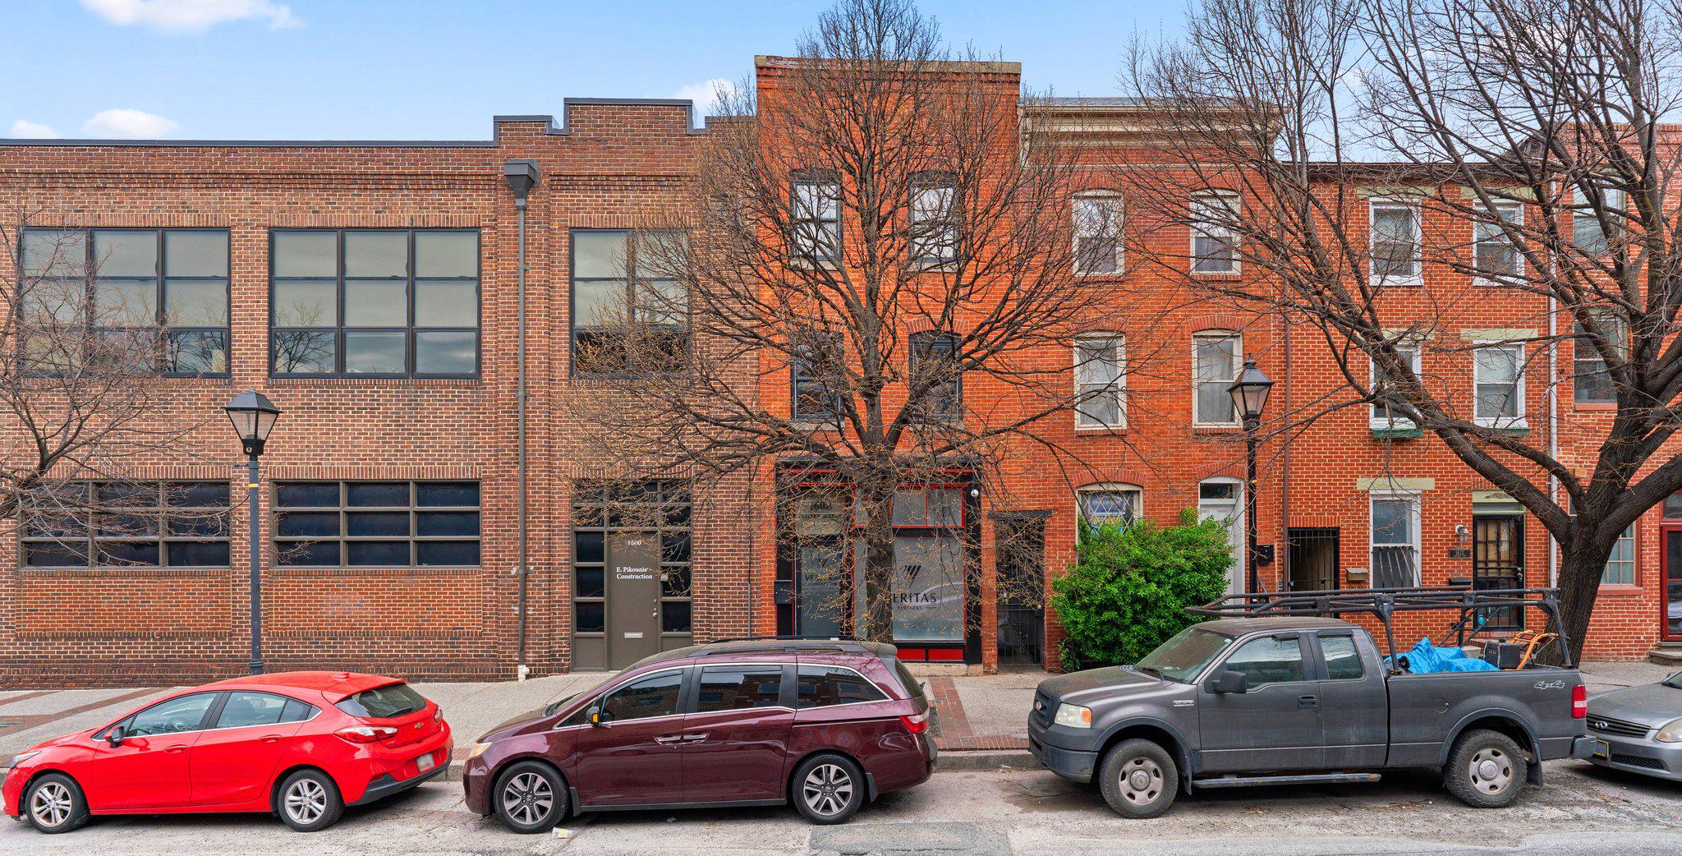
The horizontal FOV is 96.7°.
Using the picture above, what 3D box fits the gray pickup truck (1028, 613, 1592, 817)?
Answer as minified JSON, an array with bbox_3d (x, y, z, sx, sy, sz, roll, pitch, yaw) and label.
[{"bbox_3d":[5.120,3.190,8.850,5.840,1.900,2.030,-1,-3,0],"label":"gray pickup truck"}]

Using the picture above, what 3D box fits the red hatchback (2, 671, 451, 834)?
[{"bbox_3d":[-7.030,3.660,8.830,4.450,1.480,1.820,-1,-3,0],"label":"red hatchback"}]

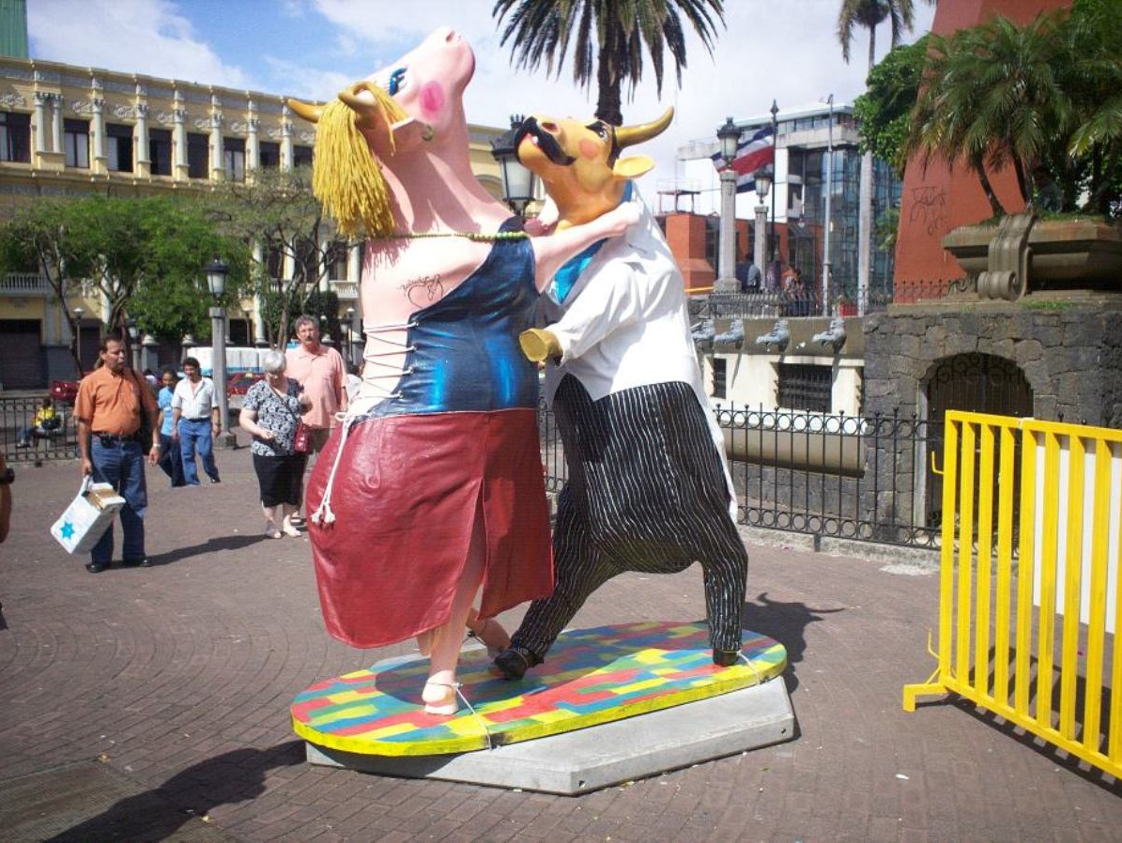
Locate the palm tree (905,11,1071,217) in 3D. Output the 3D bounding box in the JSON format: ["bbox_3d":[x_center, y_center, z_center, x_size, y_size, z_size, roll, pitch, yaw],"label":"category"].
[{"bbox_3d":[4.490,-3.232,12.300,1.750,2.150,1.750,2,5,22],"label":"palm tree"}]

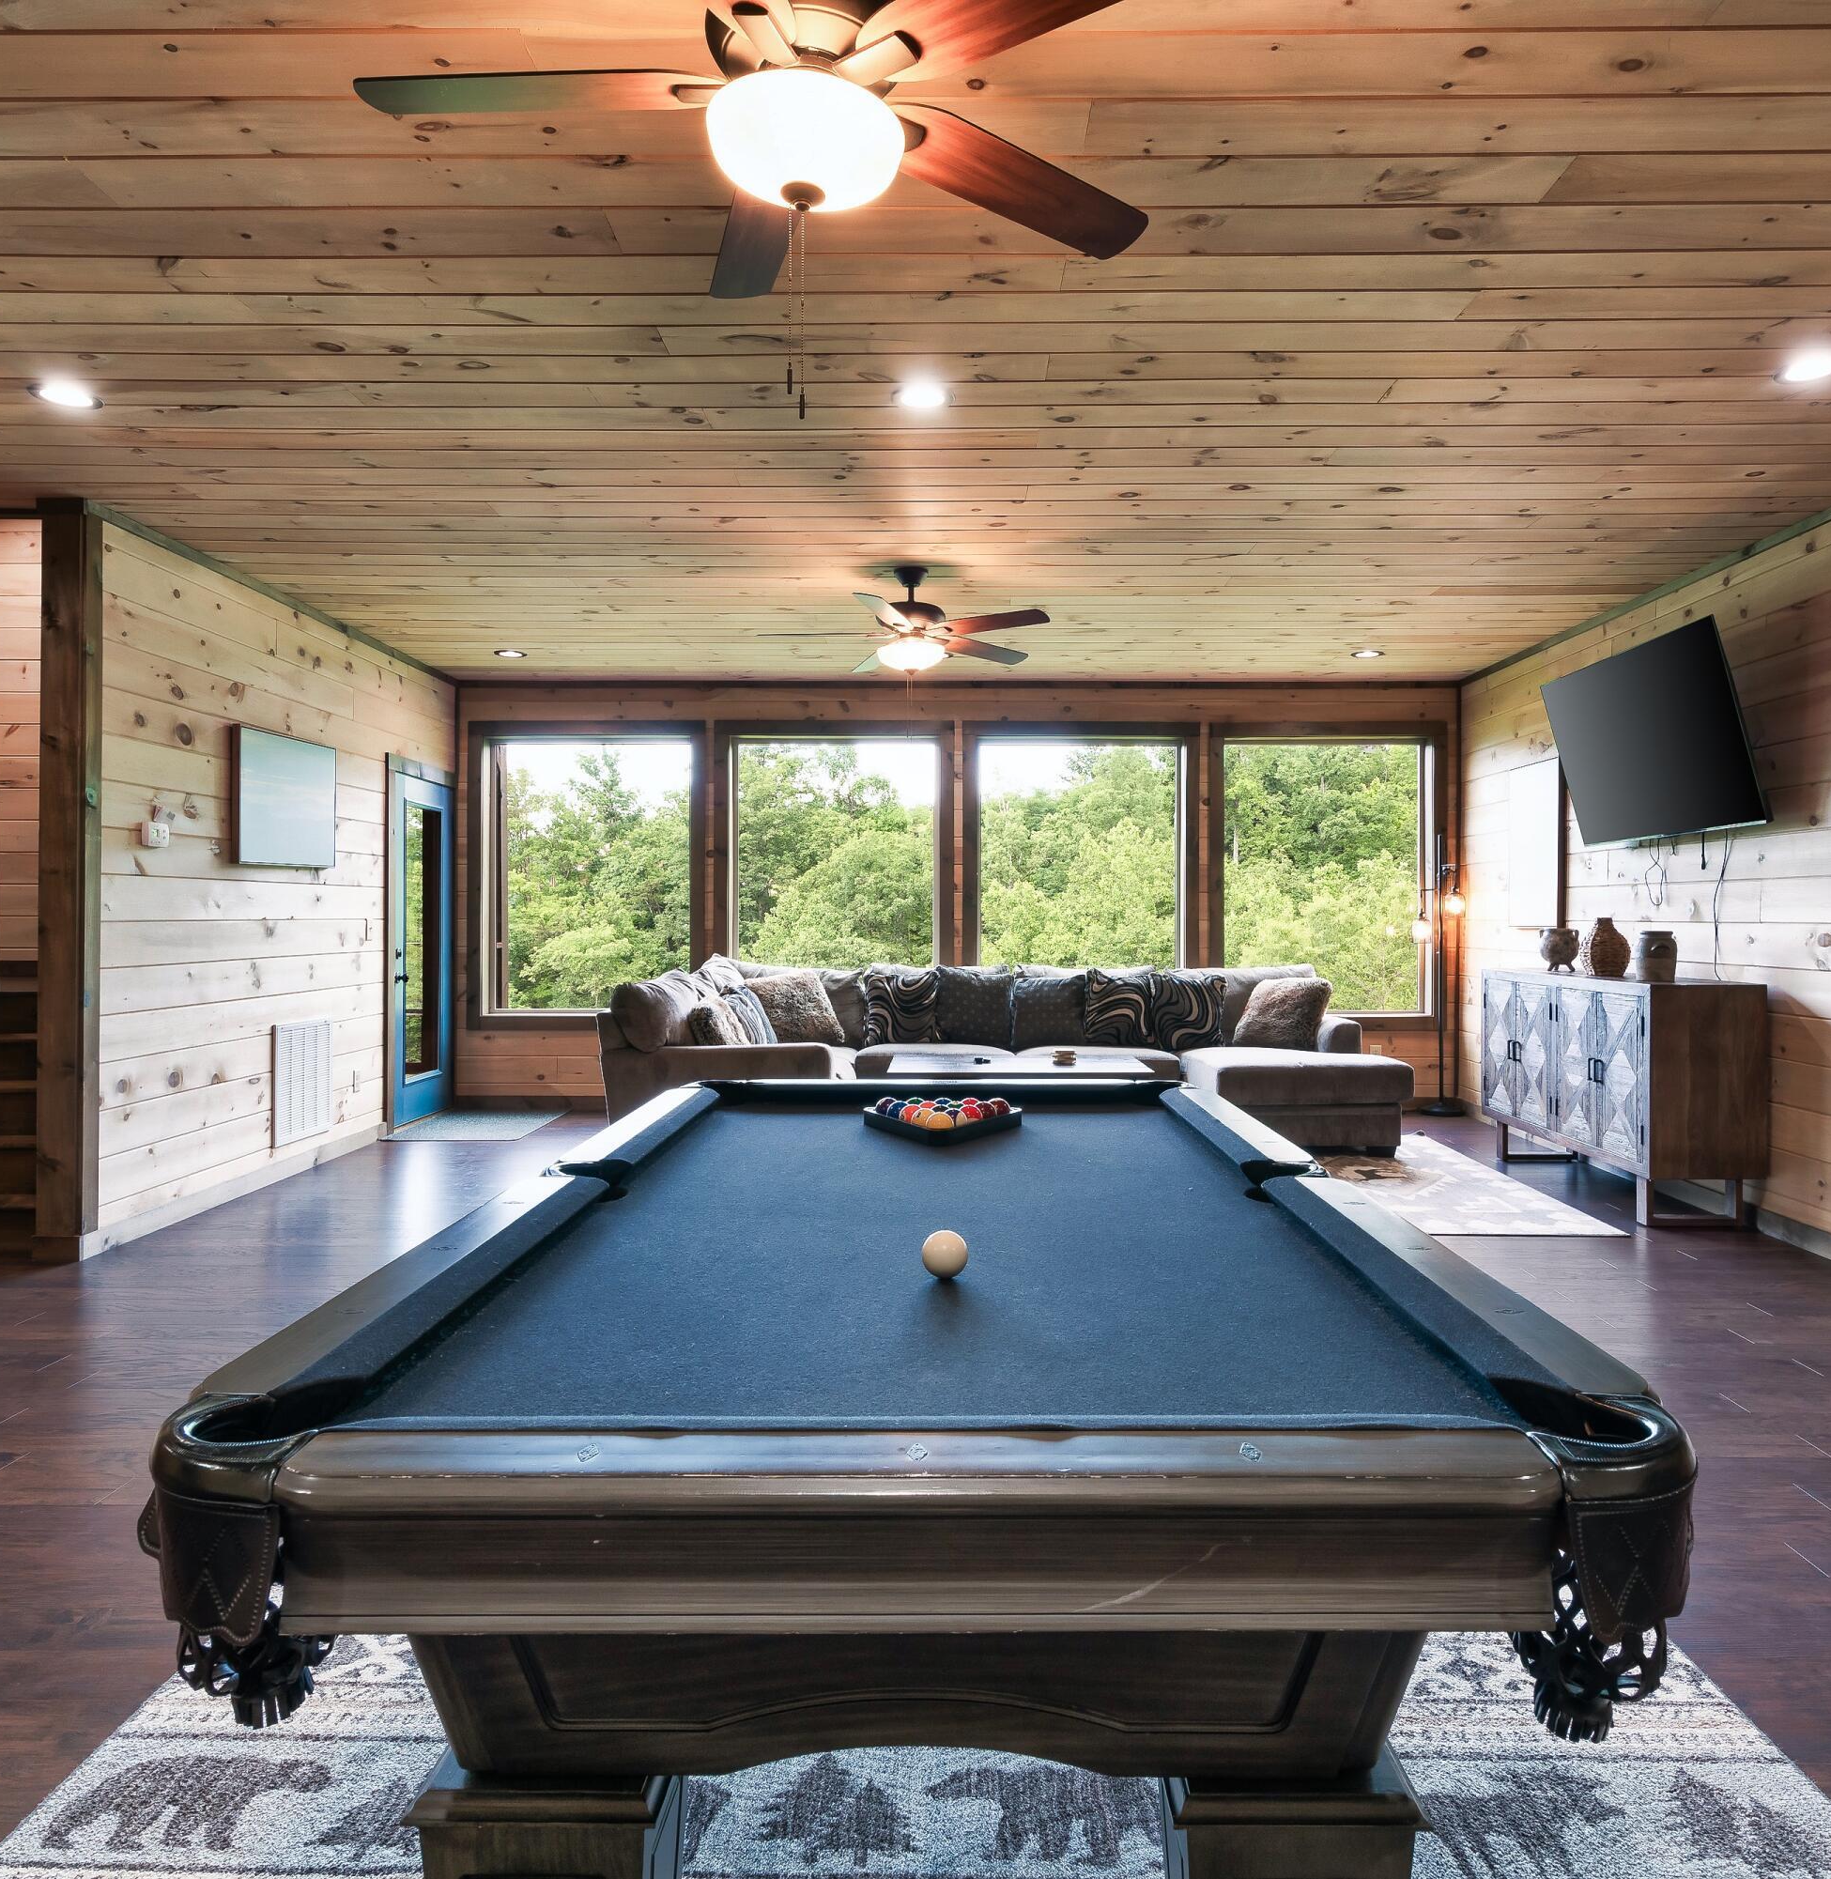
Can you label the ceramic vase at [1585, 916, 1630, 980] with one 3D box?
[{"bbox_3d":[3.047,0.035,5.512,0.206,0.262,0.206,0,1,1],"label":"ceramic vase"}]

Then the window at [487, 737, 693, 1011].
[{"bbox_3d":[-2.036,-0.402,7.816,1.315,1.721,0.120,0,1,1],"label":"window"}]

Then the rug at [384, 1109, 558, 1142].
[{"bbox_3d":[-2.495,1.071,7.236,0.730,0.012,1.030,0,1,1],"label":"rug"}]

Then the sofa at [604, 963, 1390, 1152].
[{"bbox_3d":[0.558,0.620,6.562,3.880,0.950,2.080,0,1,1],"label":"sofa"}]

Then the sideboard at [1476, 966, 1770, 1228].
[{"bbox_3d":[3.056,0.643,5.538,0.445,0.953,1.490,0,1,1],"label":"sideboard"}]

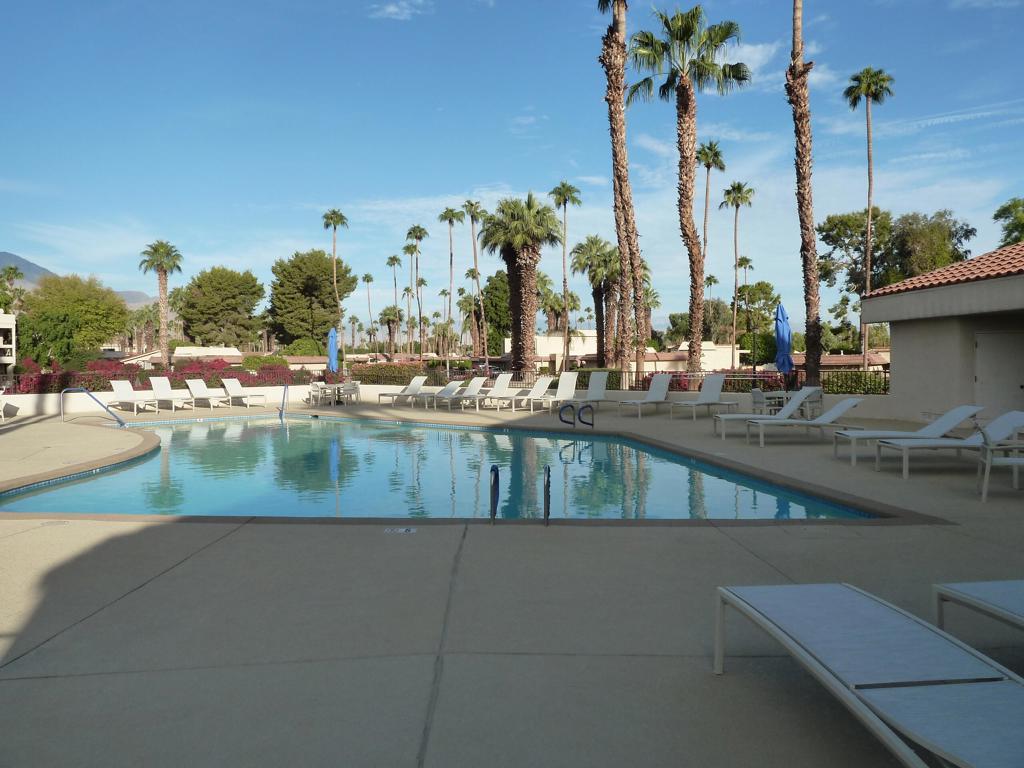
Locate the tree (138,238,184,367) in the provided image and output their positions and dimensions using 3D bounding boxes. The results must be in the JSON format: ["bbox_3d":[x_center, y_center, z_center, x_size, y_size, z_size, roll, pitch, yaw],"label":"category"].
[{"bbox_3d":[-33.272,-6.909,69.835,4.200,13.340,4.200,0,2,0],"label":"tree"}]

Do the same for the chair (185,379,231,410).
[{"bbox_3d":[-9.495,0.340,23.017,1.960,0.898,0.640,2,2,42],"label":"chair"}]

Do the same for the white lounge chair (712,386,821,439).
[{"bbox_3d":[4.930,0.564,14.287,1.900,0.970,0.670,0,2,-2],"label":"white lounge chair"}]

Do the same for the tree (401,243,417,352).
[{"bbox_3d":[-17.326,-12.929,124.652,2.800,21.966,2.800,0,2,0],"label":"tree"}]

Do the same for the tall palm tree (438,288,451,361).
[{"bbox_3d":[-13.176,-10.369,144.768,2.400,16.710,2.400,0,2,0],"label":"tall palm tree"}]

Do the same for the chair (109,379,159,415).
[{"bbox_3d":[-10.850,0.390,21.122,1.960,0.919,0.640,2,2,41],"label":"chair"}]

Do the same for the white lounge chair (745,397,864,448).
[{"bbox_3d":[5.248,0.685,13.220,1.960,0.831,0.640,0,2,-7],"label":"white lounge chair"}]

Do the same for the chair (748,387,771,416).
[{"bbox_3d":[6.381,0.525,18.789,0.620,0.820,0.580,0,2,-14],"label":"chair"}]

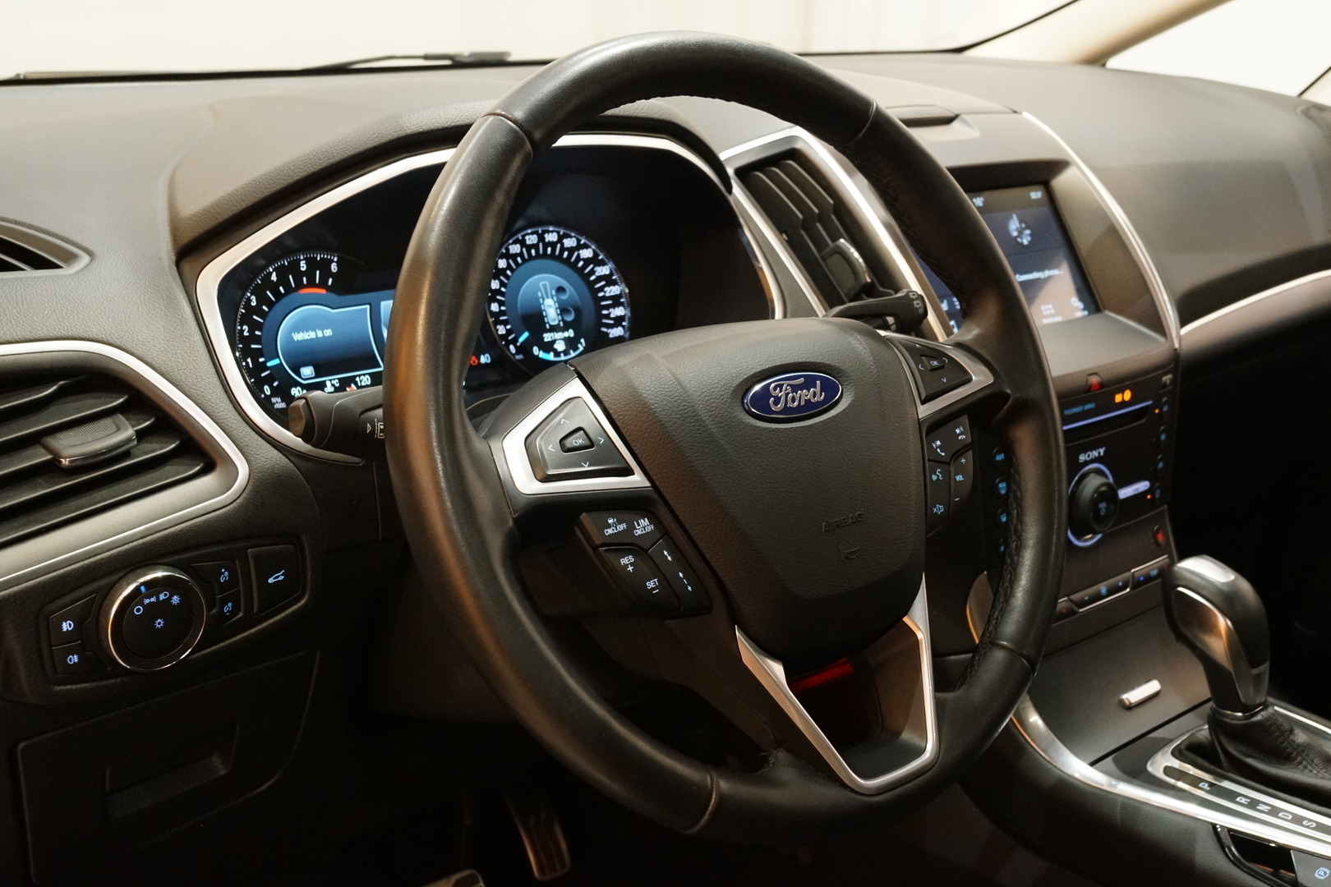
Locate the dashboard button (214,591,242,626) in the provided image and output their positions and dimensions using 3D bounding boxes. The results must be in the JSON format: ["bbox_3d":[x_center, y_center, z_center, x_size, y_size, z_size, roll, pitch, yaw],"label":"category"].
[{"bbox_3d":[-0.235,0.086,0.709,0.017,0.017,0.010,-15,17,-41],"label":"dashboard button"}]

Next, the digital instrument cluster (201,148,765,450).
[{"bbox_3d":[-0.072,-0.092,0.766,0.385,0.172,0.060,-12,12,-35],"label":"digital instrument cluster"}]

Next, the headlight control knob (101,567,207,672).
[{"bbox_3d":[-0.259,0.088,0.670,0.051,0.051,0.020,-15,17,-41],"label":"headlight control knob"}]

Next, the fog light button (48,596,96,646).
[{"bbox_3d":[-0.292,0.087,0.654,0.025,0.021,0.010,-15,17,-41],"label":"fog light button"}]

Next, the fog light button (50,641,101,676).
[{"bbox_3d":[-0.292,0.106,0.657,0.021,0.020,0.010,-15,17,-41],"label":"fog light button"}]

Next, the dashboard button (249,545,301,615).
[{"bbox_3d":[-0.215,0.072,0.725,0.028,0.037,0.010,-15,17,-41],"label":"dashboard button"}]

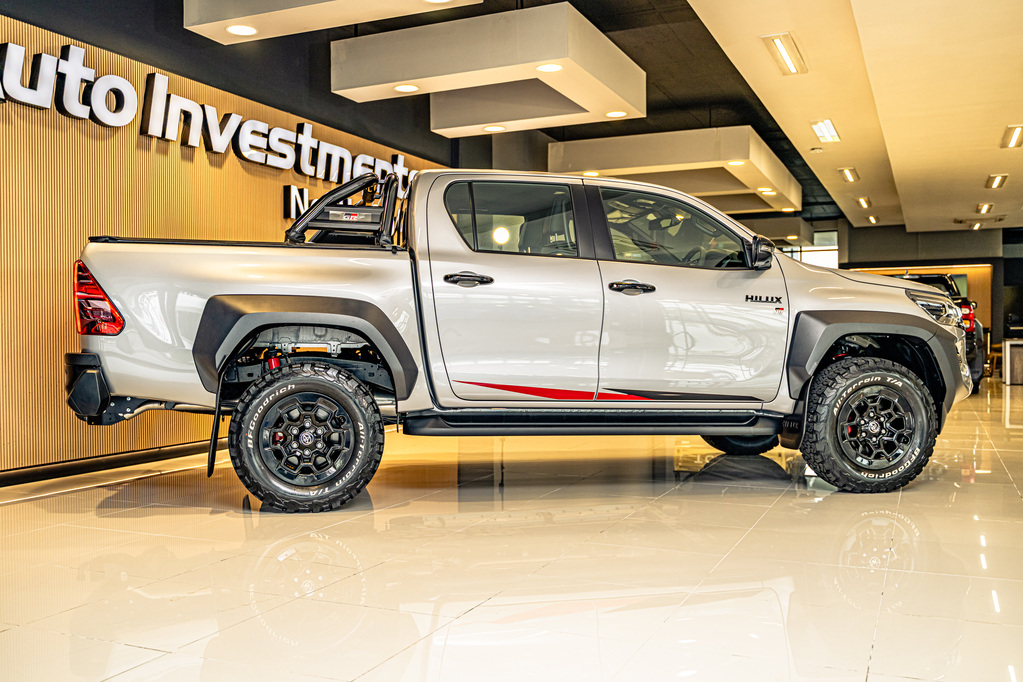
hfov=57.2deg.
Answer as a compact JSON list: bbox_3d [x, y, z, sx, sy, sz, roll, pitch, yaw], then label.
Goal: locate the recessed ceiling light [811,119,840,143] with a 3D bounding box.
[{"bbox_3d":[3.687,-2.473,10.985,0.220,0.070,1.230,0,0,24],"label":"recessed ceiling light"}]

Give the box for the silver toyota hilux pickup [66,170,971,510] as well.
[{"bbox_3d":[0.235,-0.075,5.920,5.320,1.860,2.040,0,0,-9],"label":"silver toyota hilux pickup"}]

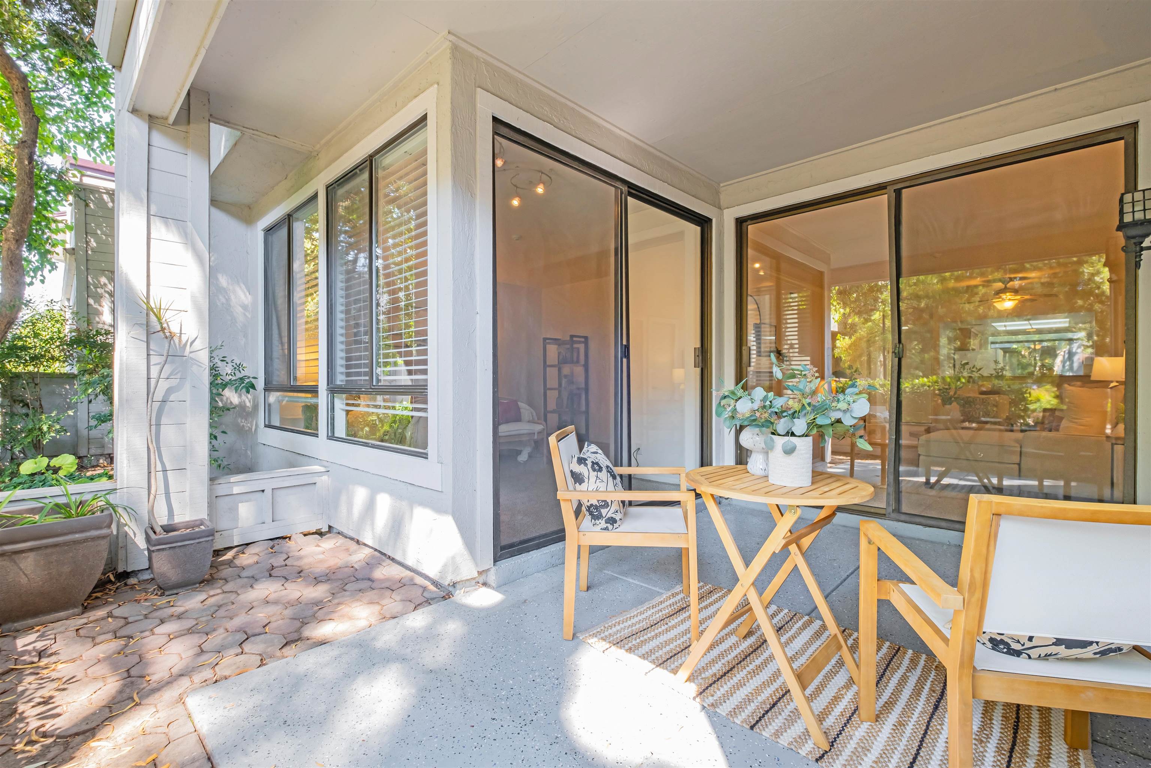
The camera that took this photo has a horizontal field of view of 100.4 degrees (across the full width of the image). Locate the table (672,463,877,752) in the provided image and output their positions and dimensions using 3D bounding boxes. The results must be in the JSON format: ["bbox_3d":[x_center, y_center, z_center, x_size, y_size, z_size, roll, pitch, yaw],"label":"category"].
[{"bbox_3d":[0.655,0.656,1.595,0.575,0.675,0.575,0,0,44],"label":"table"}]

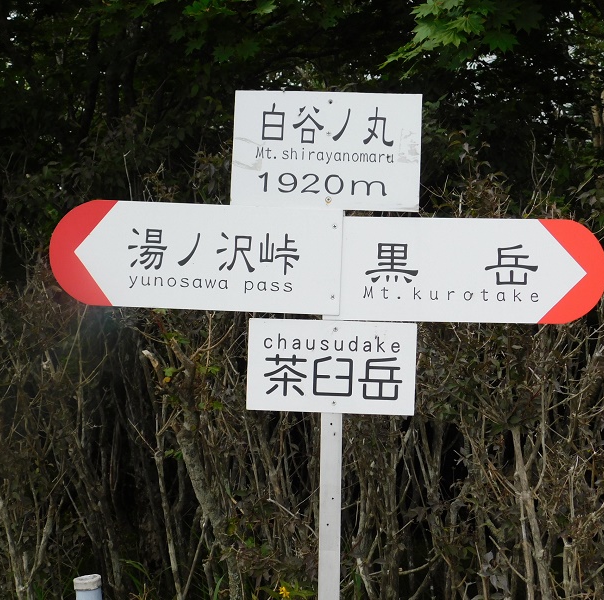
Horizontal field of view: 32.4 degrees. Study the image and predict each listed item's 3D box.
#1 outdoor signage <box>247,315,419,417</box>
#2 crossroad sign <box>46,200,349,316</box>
[{"bbox_3d":[0.062,0.139,2.178,0.352,0.195,0.015,2,0,2],"label":"outdoor signage"},{"bbox_3d":[-0.223,-0.091,2.188,0.614,0.223,0.015,2,0,2],"label":"crossroad sign"}]

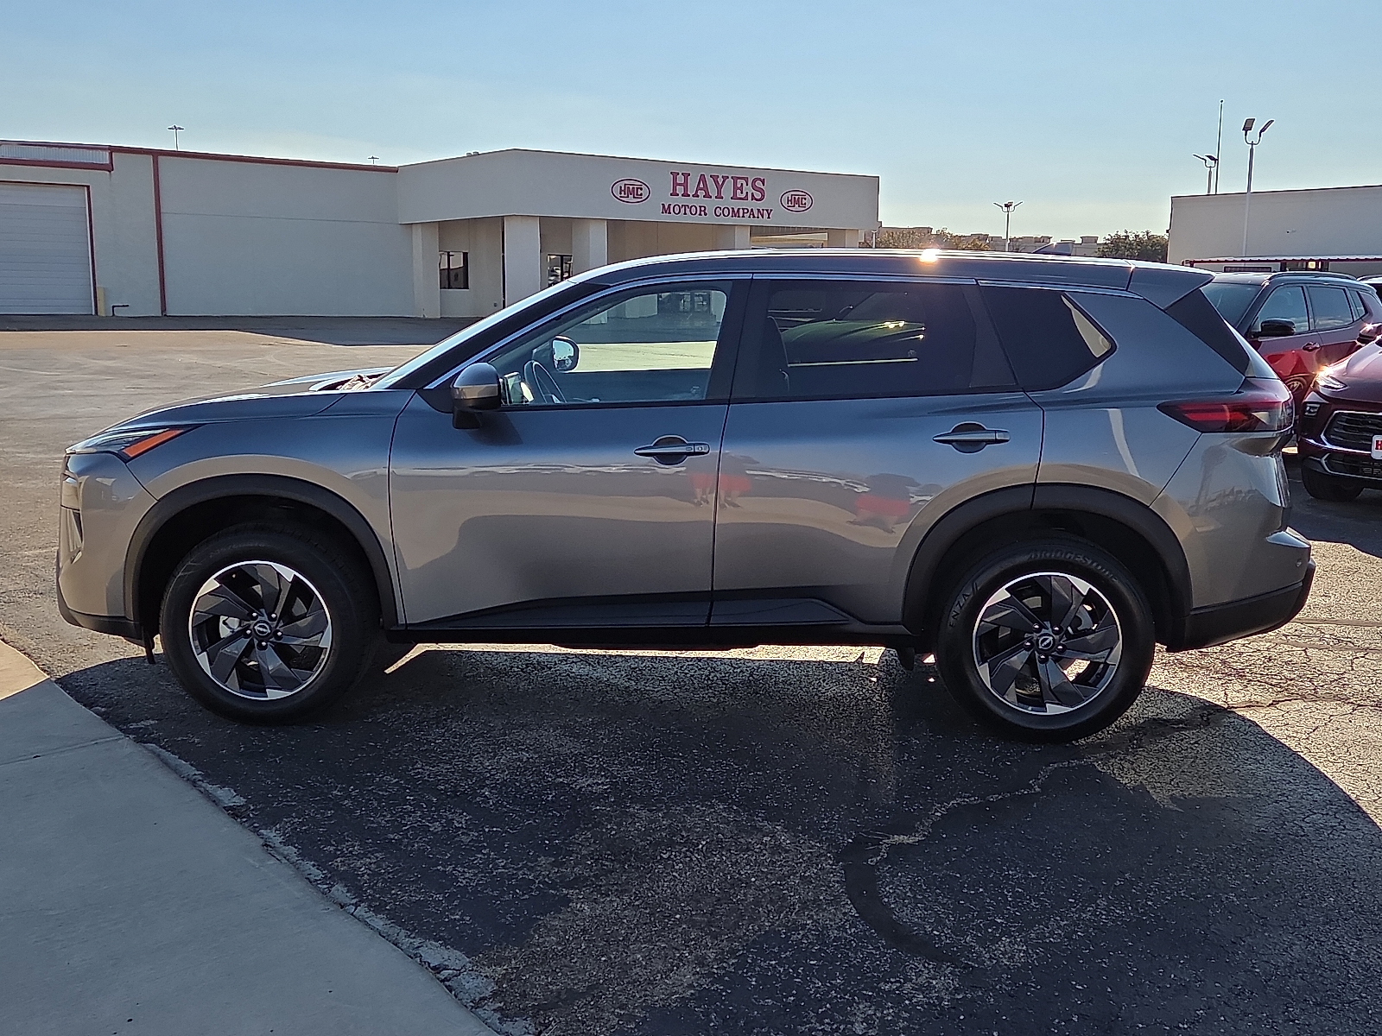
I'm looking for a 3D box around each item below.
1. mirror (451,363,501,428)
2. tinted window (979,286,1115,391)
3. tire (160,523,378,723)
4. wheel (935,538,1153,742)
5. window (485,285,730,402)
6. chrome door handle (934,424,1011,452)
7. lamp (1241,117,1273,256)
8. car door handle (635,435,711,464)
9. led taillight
[{"bbox_3d":[-0.710,-0.409,4.632,0.165,0.205,0.235,1,9,3],"label":"mirror"},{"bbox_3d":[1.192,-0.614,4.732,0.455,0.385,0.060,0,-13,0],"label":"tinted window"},{"bbox_3d":[-1.489,0.377,4.963,0.739,0.734,0.240,1,9,3],"label":"tire"},{"bbox_3d":[1.214,0.412,4.841,0.739,0.734,0.240,1,9,3],"label":"wheel"},{"bbox_3d":[-0.282,-0.597,4.805,0.845,0.430,0.060,1,-13,5],"label":"window"},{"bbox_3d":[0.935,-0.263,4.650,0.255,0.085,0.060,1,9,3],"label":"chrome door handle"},{"bbox_3d":[20.427,-10.673,51.090,1.200,7.727,0.850,4,10,21],"label":"lamp"},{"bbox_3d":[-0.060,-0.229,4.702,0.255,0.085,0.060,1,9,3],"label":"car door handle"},{"bbox_3d":[1.811,-0.387,4.760,0.480,0.180,0.340,1,9,3],"label":"led taillight"}]

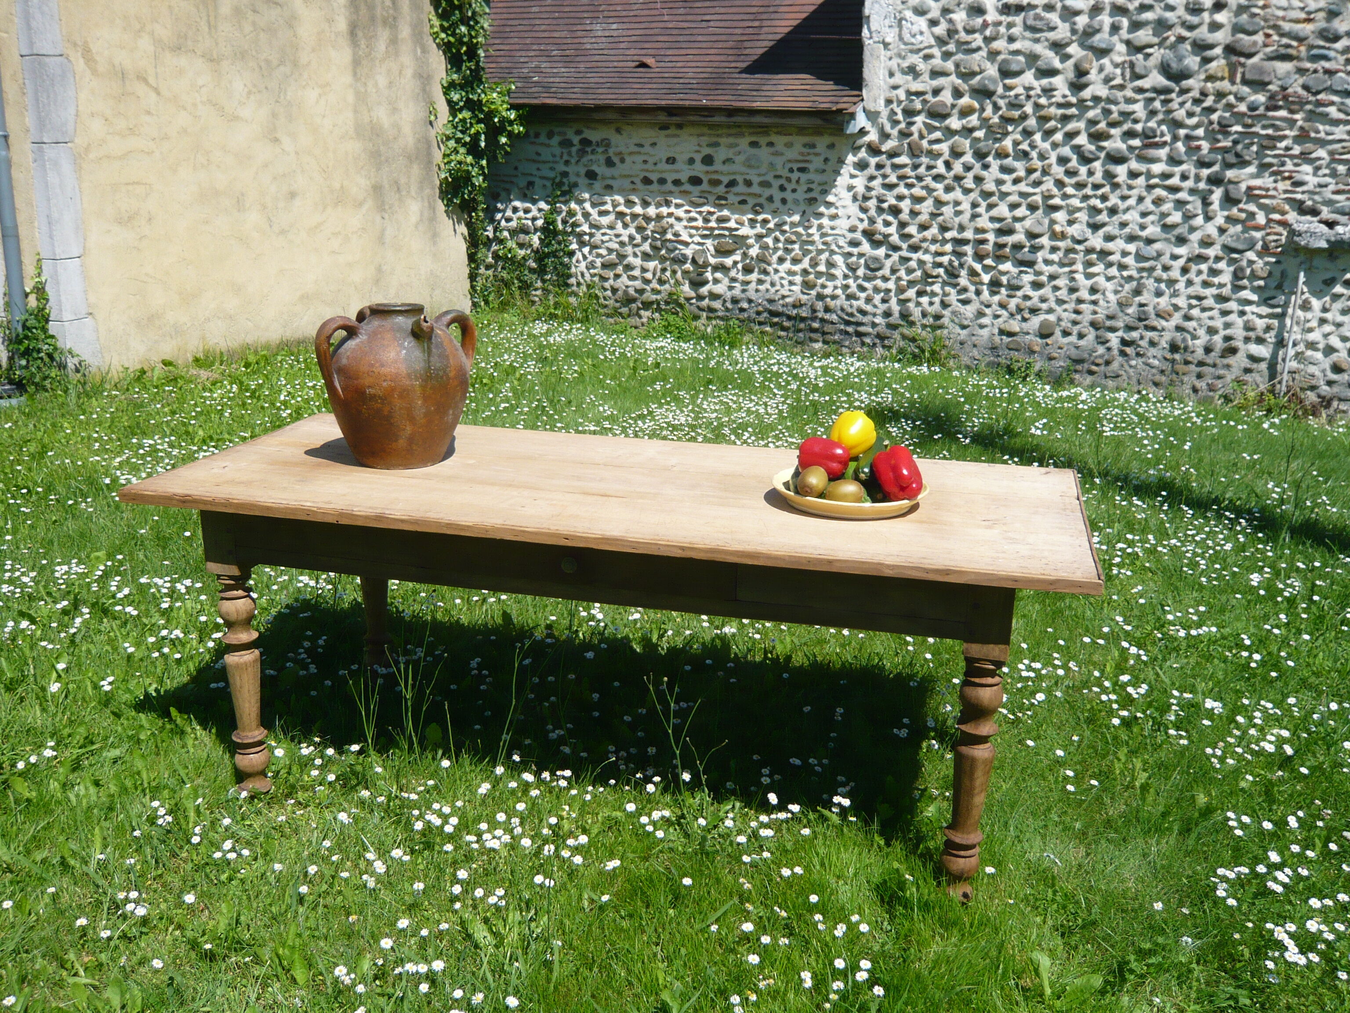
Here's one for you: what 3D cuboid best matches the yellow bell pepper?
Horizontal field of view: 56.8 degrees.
[{"bbox_3d":[0.369,-0.150,2.593,0.089,0.089,0.095,37,51,0],"label":"yellow bell pepper"}]

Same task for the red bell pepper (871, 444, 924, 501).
[{"bbox_3d":[0.456,-0.068,2.563,0.088,0.088,0.108,-19,58,0],"label":"red bell pepper"}]

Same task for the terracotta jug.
[{"bbox_3d":[-0.632,-0.275,2.797,0.392,0.346,0.356,-12,21,-38],"label":"terracotta jug"}]

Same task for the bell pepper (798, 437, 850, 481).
[{"bbox_3d":[0.303,-0.099,2.563,0.102,0.084,0.085,10,0,28],"label":"bell pepper"}]

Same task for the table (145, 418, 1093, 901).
[{"bbox_3d":[-0.114,0.287,2.809,1.920,0.721,0.807,5,16,13],"label":"table"}]

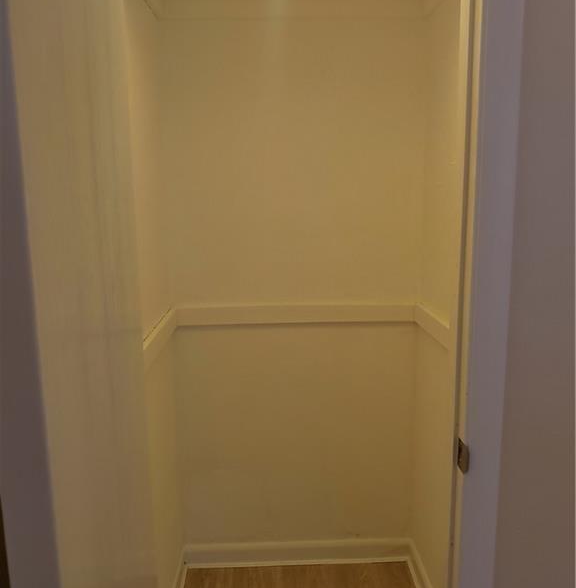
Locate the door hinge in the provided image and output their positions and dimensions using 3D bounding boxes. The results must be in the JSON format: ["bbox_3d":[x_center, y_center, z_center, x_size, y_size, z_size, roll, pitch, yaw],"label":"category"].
[{"bbox_3d":[0.343,0.317,1.081,0.011,0.055,0.045,-1,9,-2],"label":"door hinge"}]

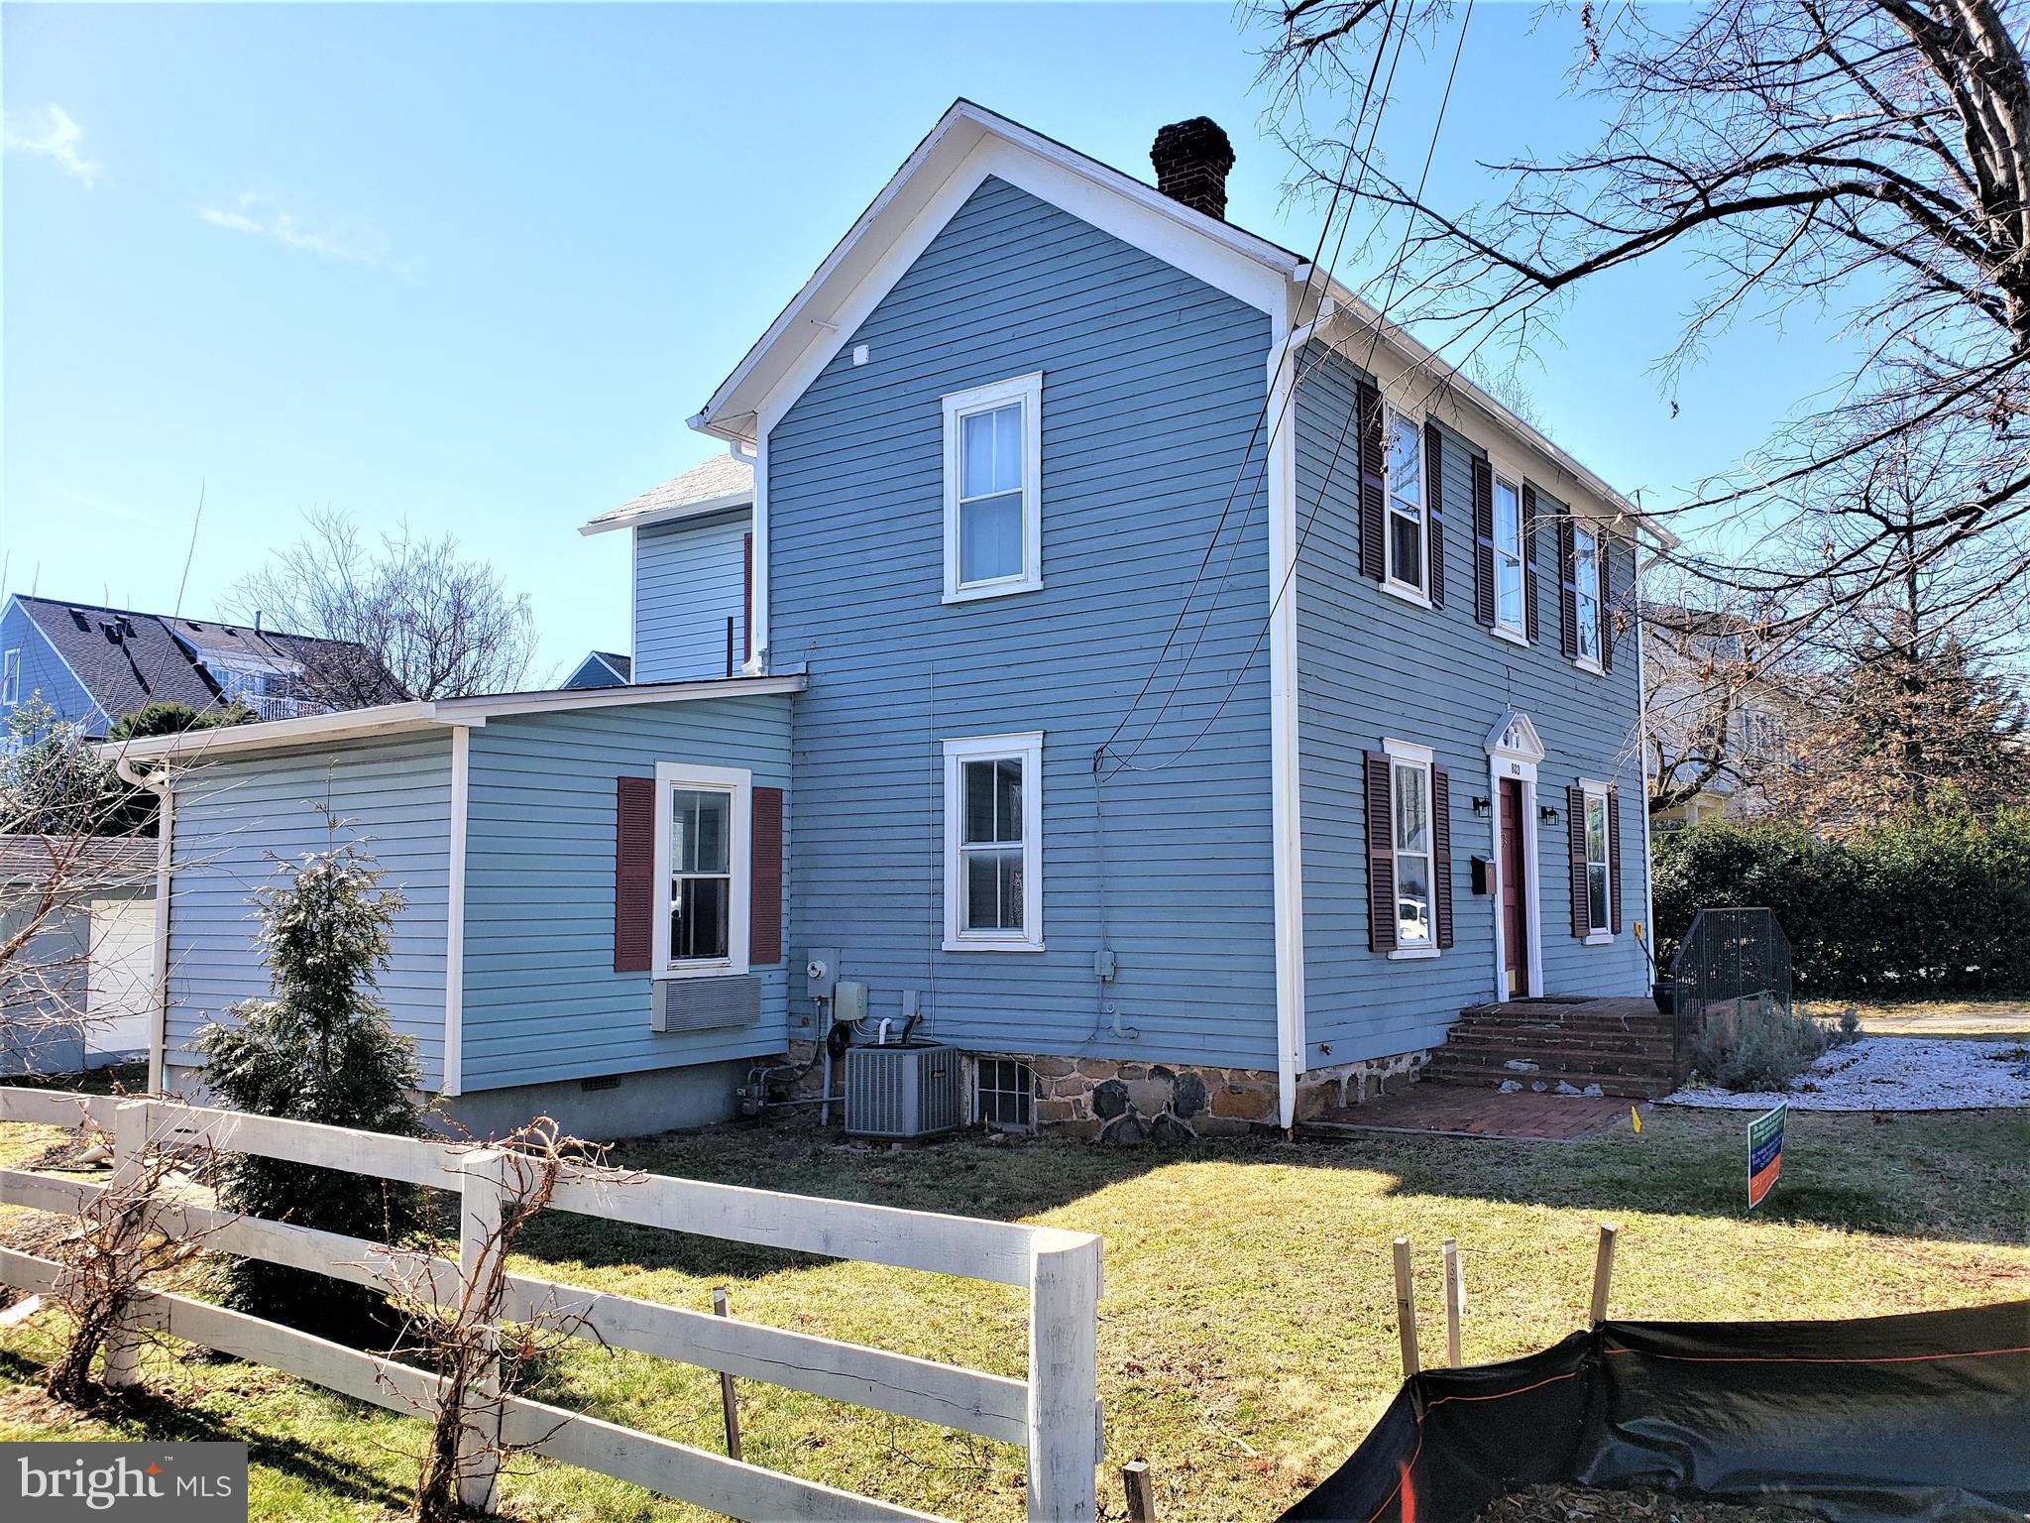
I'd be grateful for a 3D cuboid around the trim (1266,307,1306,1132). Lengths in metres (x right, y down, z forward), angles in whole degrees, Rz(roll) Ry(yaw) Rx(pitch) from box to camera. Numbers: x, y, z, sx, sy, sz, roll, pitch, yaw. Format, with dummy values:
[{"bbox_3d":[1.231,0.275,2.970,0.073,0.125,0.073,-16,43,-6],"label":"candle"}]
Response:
[{"bbox_3d":[1.960,-0.452,10.931,0.130,5.804,0.130,-4,-7,37],"label":"trim"}]

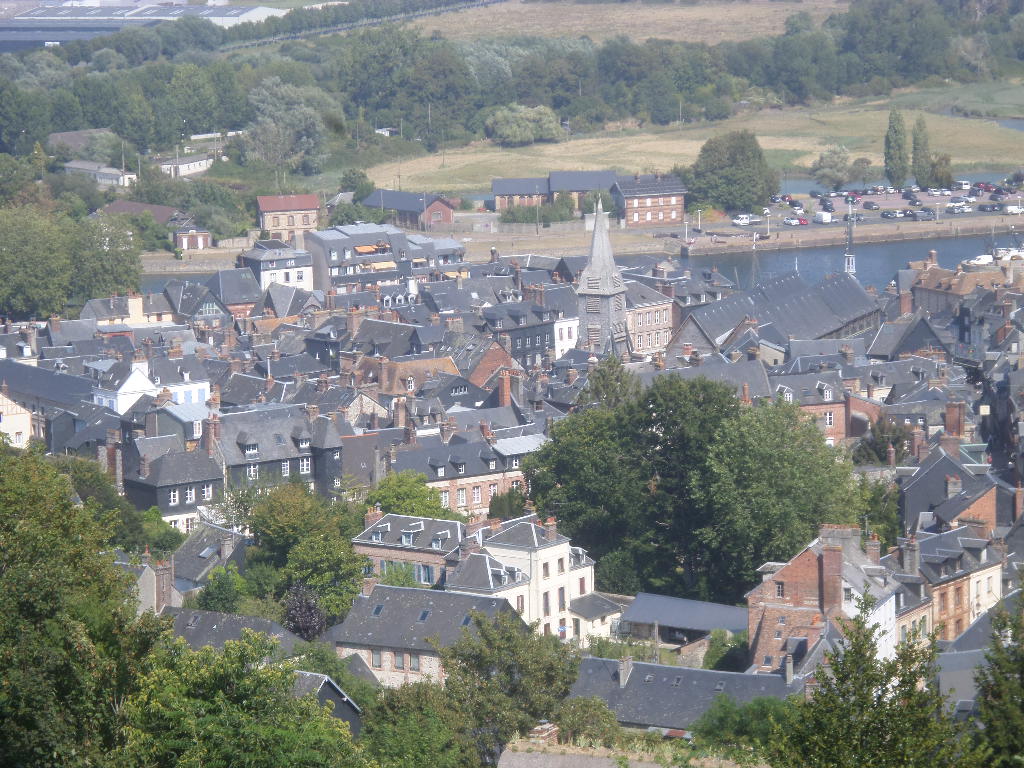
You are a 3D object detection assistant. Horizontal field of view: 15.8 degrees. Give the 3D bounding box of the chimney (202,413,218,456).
[{"bbox_3d":[-33.445,5.668,415.000,0.800,4.900,1.400,-6,9,-33],"label":"chimney"}]

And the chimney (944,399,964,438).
[{"bbox_3d":[56.372,4.576,470.000,1.900,4.900,1.200,3,9,30],"label":"chimney"}]

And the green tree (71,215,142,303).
[{"bbox_3d":[-70.184,-21.012,641.265,12.500,16.500,12.500,0,9,0],"label":"green tree"}]

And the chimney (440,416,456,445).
[{"bbox_3d":[-7.539,5.439,439.245,1.300,3.200,1.400,-5,10,-32],"label":"chimney"}]

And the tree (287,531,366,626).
[{"bbox_3d":[-18.762,19.668,372.000,8.100,9.711,8.100,0,8,0],"label":"tree"}]

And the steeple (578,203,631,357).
[{"bbox_3d":[14.303,-16.397,579.956,6.400,25.500,6.400,5,10,28],"label":"steeple"}]

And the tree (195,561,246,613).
[{"bbox_3d":[-29.010,20.551,368.000,5.100,5.490,5.100,0,8,0],"label":"tree"}]

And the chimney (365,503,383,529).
[{"bbox_3d":[-14.385,13.704,386.207,2.000,2.700,0.800,5,10,32],"label":"chimney"}]

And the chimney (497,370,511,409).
[{"bbox_3d":[-0.953,0.656,470.368,1.000,4.800,1.200,-6,11,-34],"label":"chimney"}]

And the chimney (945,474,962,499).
[{"bbox_3d":[48.411,11.281,405.000,1.600,2.650,0.800,-1,8,-6],"label":"chimney"}]

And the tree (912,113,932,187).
[{"bbox_3d":[104.781,-59.291,945.000,4.600,19.800,4.600,-1,8,0],"label":"tree"}]

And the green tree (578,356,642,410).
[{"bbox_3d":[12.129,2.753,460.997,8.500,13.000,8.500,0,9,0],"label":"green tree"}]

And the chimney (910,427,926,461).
[{"bbox_3d":[49.005,7.100,445.000,1.400,4.000,0.950,-4,8,-18],"label":"chimney"}]

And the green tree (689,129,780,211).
[{"bbox_3d":[49.000,-47.432,819.342,19.500,17.500,18.500,0,9,0],"label":"green tree"}]

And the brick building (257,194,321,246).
[{"bbox_3d":[-51.604,-37.312,841.250,13.600,10.600,6.800,-4,9,-26],"label":"brick building"}]

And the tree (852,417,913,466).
[{"bbox_3d":[47.894,7.692,478.000,7.600,7.000,7.000,-1,8,0],"label":"tree"}]

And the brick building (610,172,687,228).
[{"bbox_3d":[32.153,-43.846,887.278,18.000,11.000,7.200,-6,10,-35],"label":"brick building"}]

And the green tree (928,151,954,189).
[{"bbox_3d":[109.637,-54.307,945.000,6.600,9.800,6.400,-1,8,0],"label":"green tree"}]

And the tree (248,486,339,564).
[{"bbox_3d":[-23.636,15.956,400.000,9.900,10.016,9.900,0,8,0],"label":"tree"}]

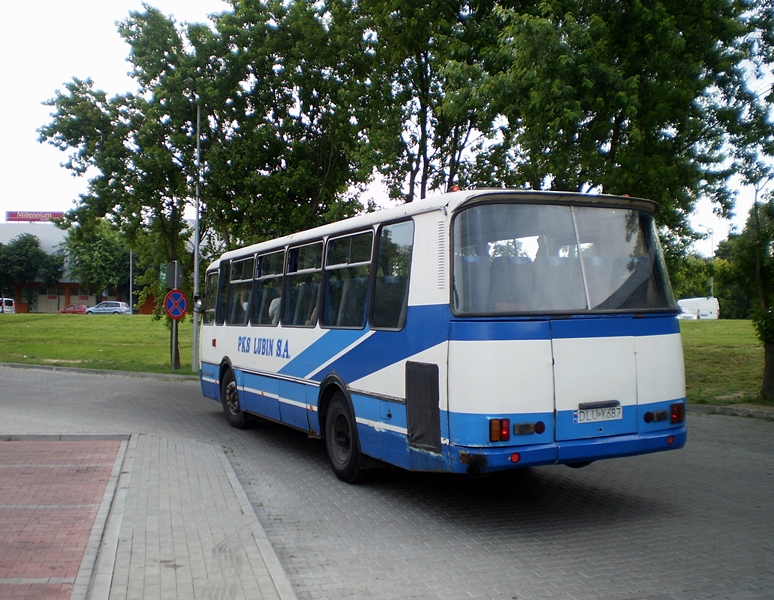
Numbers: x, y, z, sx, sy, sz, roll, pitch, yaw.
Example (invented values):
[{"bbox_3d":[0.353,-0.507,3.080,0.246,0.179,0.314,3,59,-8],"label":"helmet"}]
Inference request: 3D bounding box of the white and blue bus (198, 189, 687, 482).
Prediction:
[{"bbox_3d":[-0.240,0.510,11.460,2.500,2.970,9.450,0,-1,-26],"label":"white and blue bus"}]

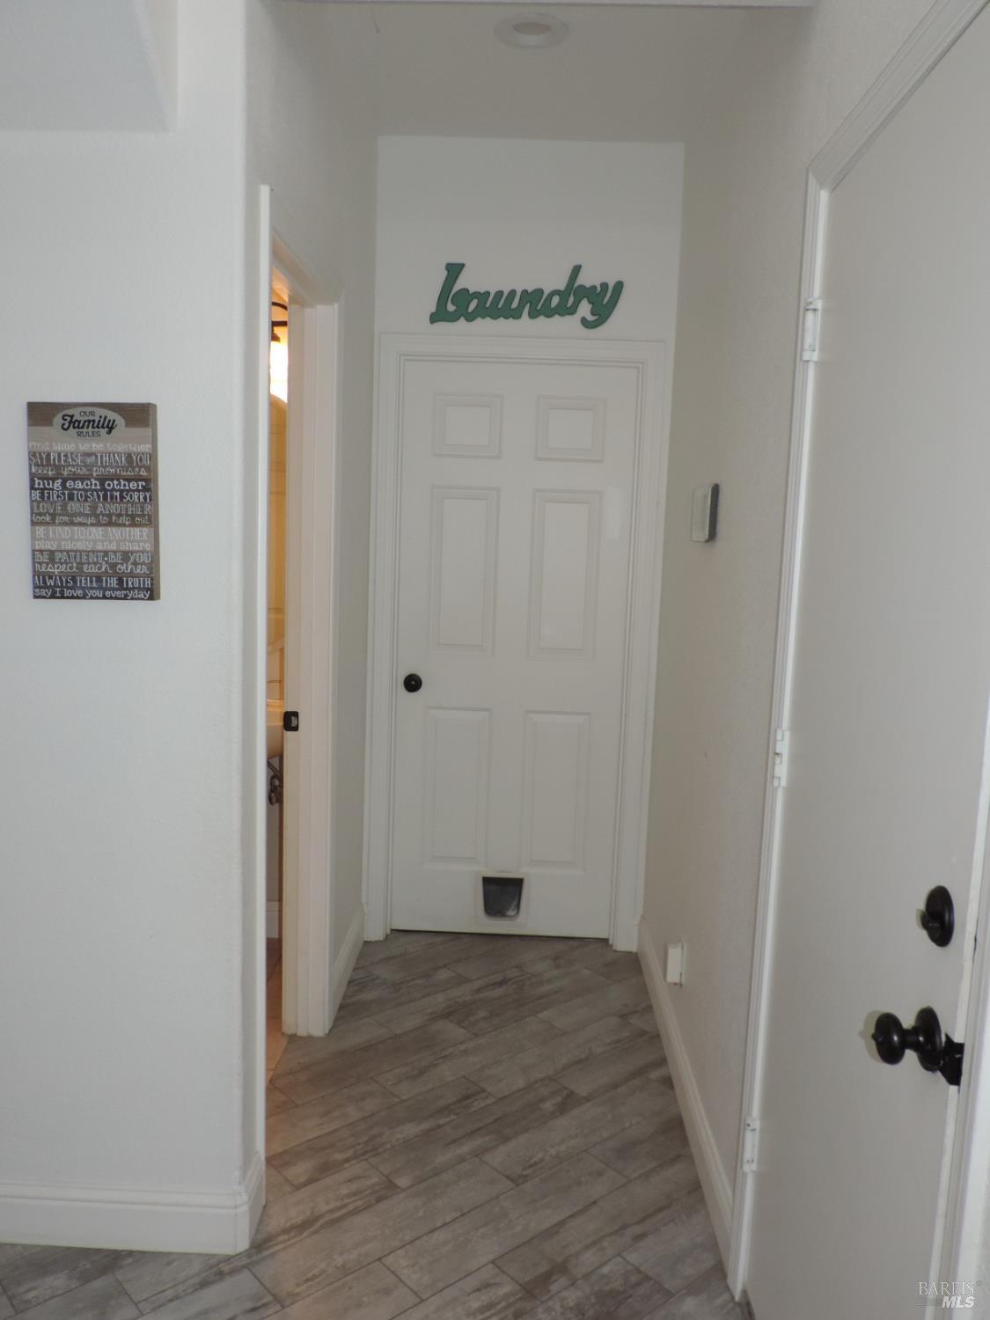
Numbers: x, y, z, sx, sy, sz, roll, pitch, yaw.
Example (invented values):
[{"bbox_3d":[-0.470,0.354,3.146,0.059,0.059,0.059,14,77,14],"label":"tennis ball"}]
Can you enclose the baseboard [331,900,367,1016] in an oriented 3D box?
[{"bbox_3d":[-0.477,0.981,3.469,0.018,0.132,0.710,2,7,1],"label":"baseboard"}]

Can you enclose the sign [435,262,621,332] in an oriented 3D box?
[{"bbox_3d":[0.107,-1.206,3.541,0.643,0.200,0.014,2,7,1],"label":"sign"}]

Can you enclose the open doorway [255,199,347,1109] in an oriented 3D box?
[{"bbox_3d":[-0.525,0.090,2.582,0.140,2.110,0.820,2,7,1],"label":"open doorway"}]

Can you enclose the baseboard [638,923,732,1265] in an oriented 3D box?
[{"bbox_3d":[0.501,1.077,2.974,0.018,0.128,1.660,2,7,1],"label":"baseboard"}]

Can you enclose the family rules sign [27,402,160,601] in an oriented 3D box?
[{"bbox_3d":[-0.742,-0.292,1.984,0.229,0.356,0.032,2,7,1],"label":"family rules sign"}]

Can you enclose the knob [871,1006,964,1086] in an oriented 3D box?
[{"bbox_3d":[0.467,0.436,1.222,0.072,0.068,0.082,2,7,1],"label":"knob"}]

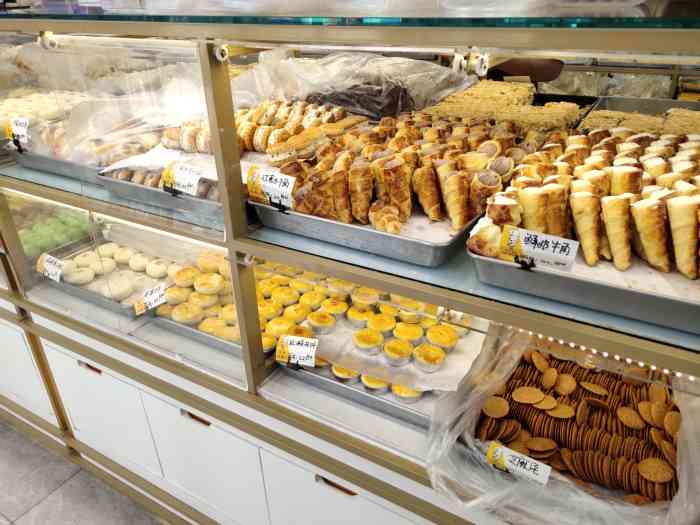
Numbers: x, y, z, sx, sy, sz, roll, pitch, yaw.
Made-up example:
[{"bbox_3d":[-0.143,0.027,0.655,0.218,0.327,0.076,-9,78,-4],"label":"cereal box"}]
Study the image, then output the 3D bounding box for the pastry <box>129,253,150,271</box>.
[{"bbox_3d":[-0.620,0.000,1.727,0.066,0.046,0.066,14,31,29],"label":"pastry"}]

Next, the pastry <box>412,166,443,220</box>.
[{"bbox_3d":[0.146,-0.126,1.069,0.044,0.098,0.044,-11,5,1],"label":"pastry"}]

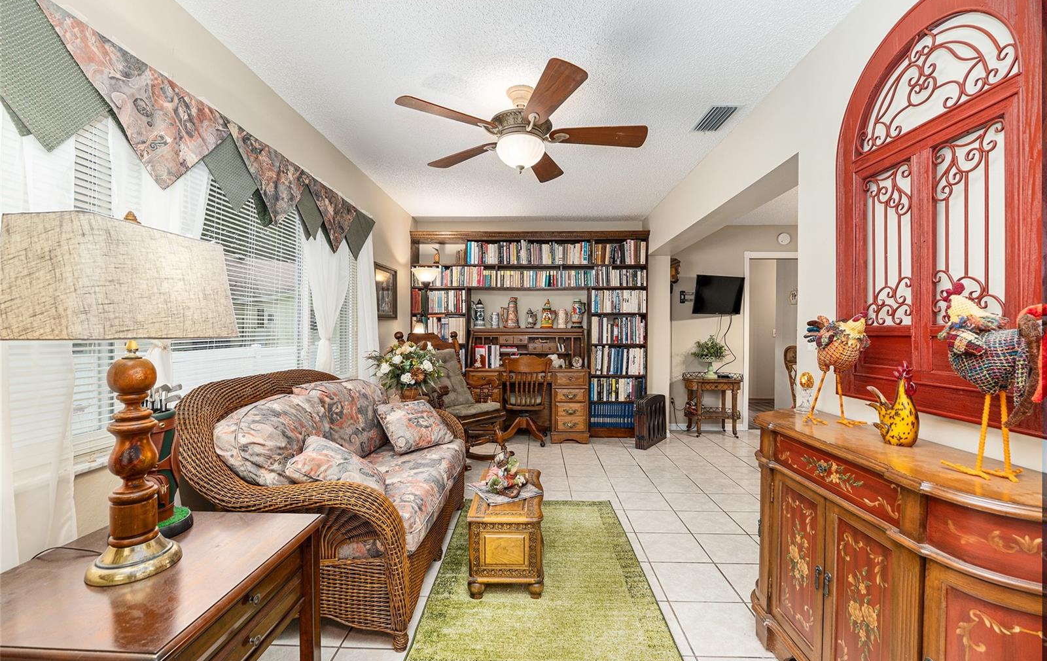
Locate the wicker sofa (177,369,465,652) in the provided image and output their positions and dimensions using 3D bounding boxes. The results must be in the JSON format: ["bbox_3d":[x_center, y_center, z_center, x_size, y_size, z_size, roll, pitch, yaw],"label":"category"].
[{"bbox_3d":[-0.826,0.692,2.290,0.860,0.950,1.480,0,0,2],"label":"wicker sofa"}]

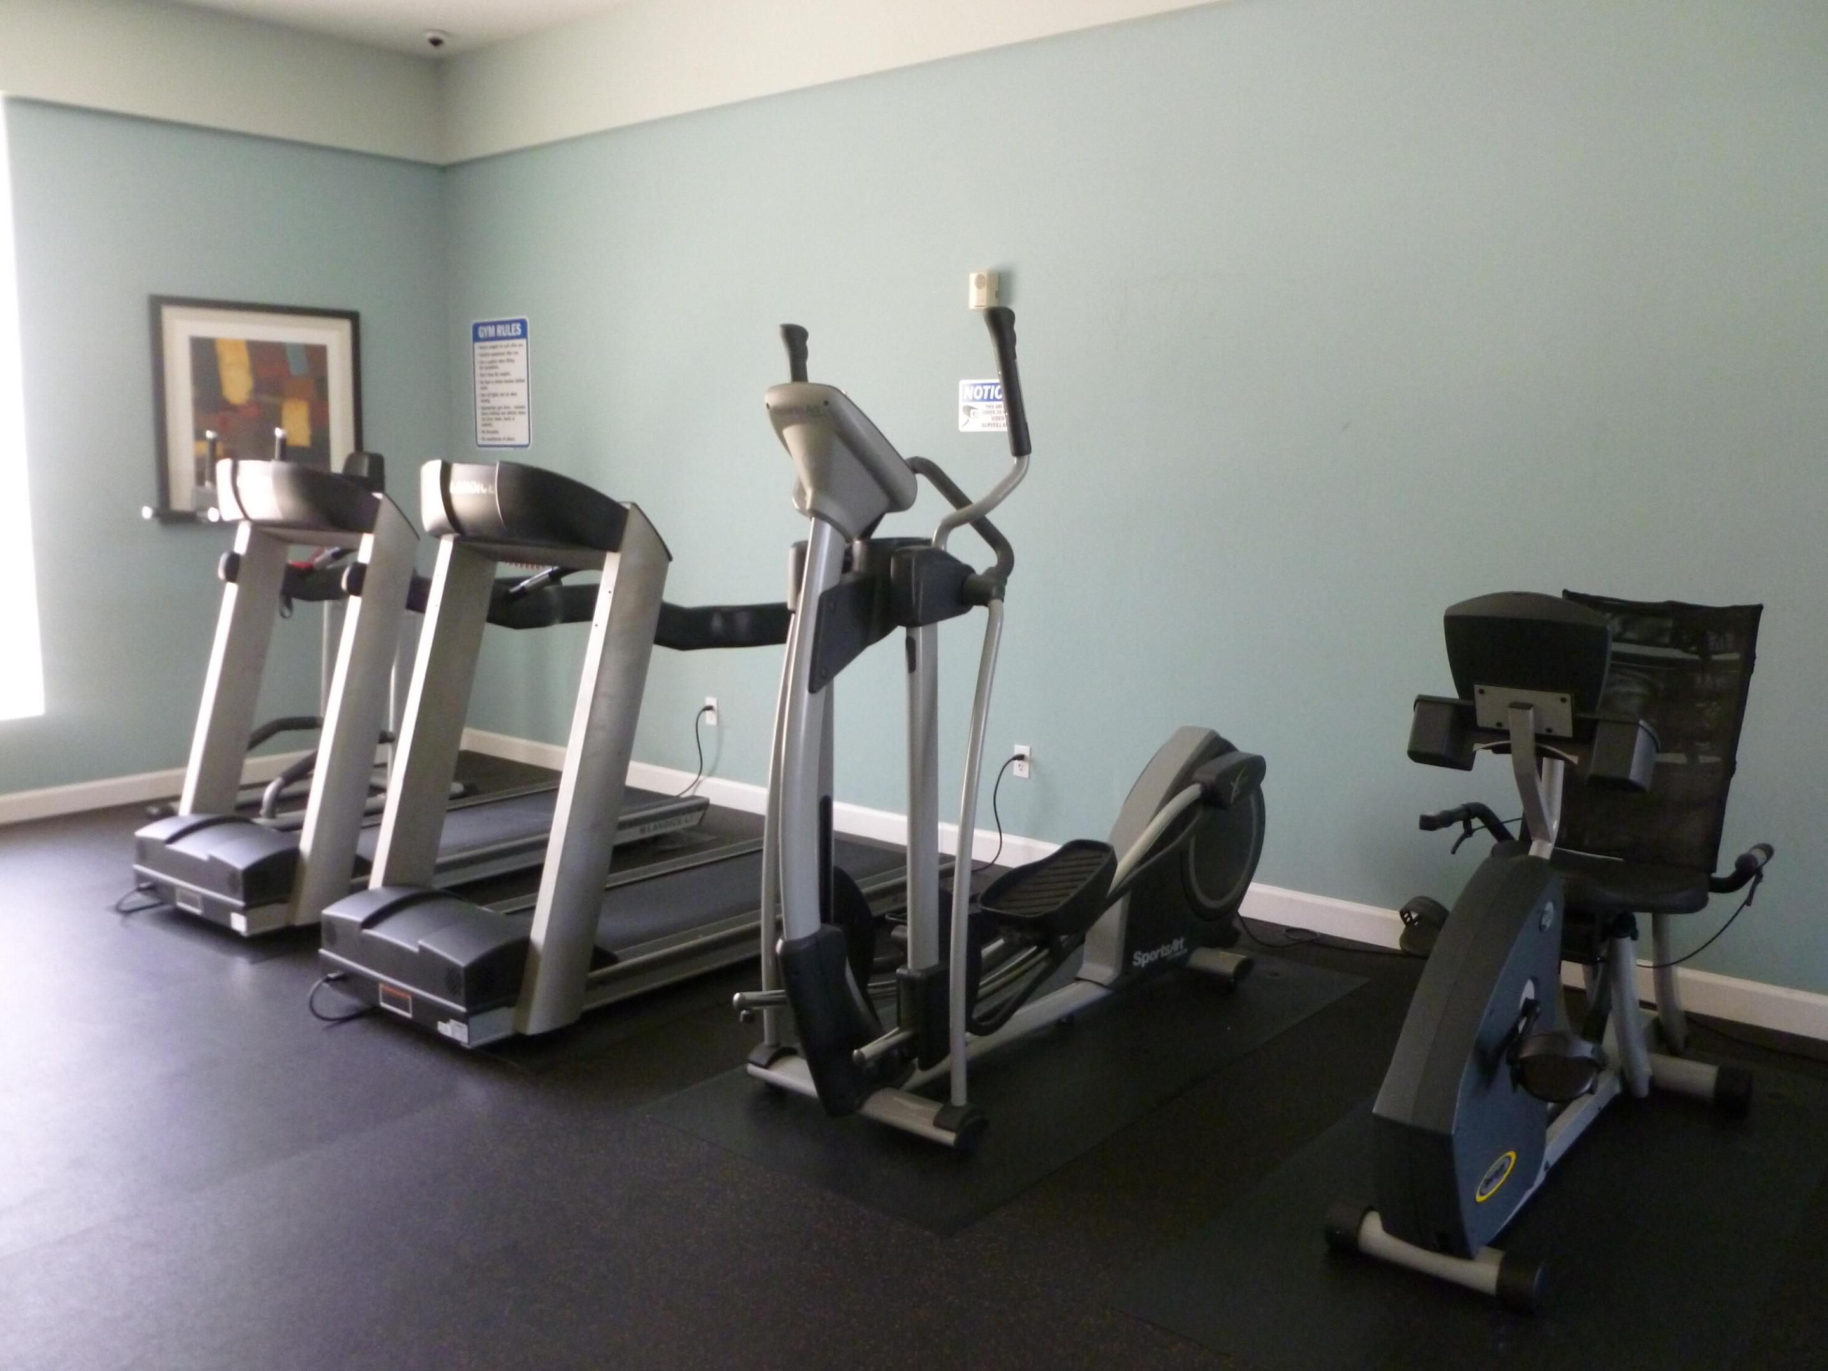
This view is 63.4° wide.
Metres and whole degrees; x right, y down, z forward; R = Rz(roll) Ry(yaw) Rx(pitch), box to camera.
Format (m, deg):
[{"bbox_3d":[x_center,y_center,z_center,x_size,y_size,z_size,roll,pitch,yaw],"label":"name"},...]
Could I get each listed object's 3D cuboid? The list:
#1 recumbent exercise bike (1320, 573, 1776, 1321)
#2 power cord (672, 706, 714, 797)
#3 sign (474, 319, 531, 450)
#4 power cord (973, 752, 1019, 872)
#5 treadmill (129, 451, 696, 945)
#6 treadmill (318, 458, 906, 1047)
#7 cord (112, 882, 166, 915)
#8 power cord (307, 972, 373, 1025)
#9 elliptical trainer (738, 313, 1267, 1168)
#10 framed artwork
[{"bbox_3d":[1.360,0.381,3.039,0.665,1.219,1.521,7,10,38],"label":"recumbent exercise bike"},{"bbox_3d":[-0.942,0.293,6.255,0.151,0.413,0.151,7,11,39],"label":"power cord"},{"bbox_3d":[-1.944,-1.415,6.975,0.453,0.609,0.010,7,11,39],"label":"sign"},{"bbox_3d":[0.293,0.457,5.249,0.121,0.413,0.151,7,11,39],"label":"power cord"},{"bbox_3d":[-1.662,-0.069,5.235,0.826,1.440,1.909,7,10,38],"label":"treadmill"},{"bbox_3d":[-0.713,0.060,4.387,0.826,1.440,1.909,7,11,40],"label":"treadmill"},{"bbox_3d":[-2.465,0.671,4.748,0.151,0.101,0.131,7,11,39],"label":"cord"},{"bbox_3d":[-1.511,0.803,3.873,0.131,0.101,0.131,7,11,39],"label":"power cord"},{"bbox_3d":[0.342,0.004,3.767,0.685,1.742,1.954,6,10,36],"label":"elliptical trainer"},{"bbox_3d":[-2.852,-1.195,6.495,0.035,0.937,0.937,7,11,39],"label":"framed artwork"}]

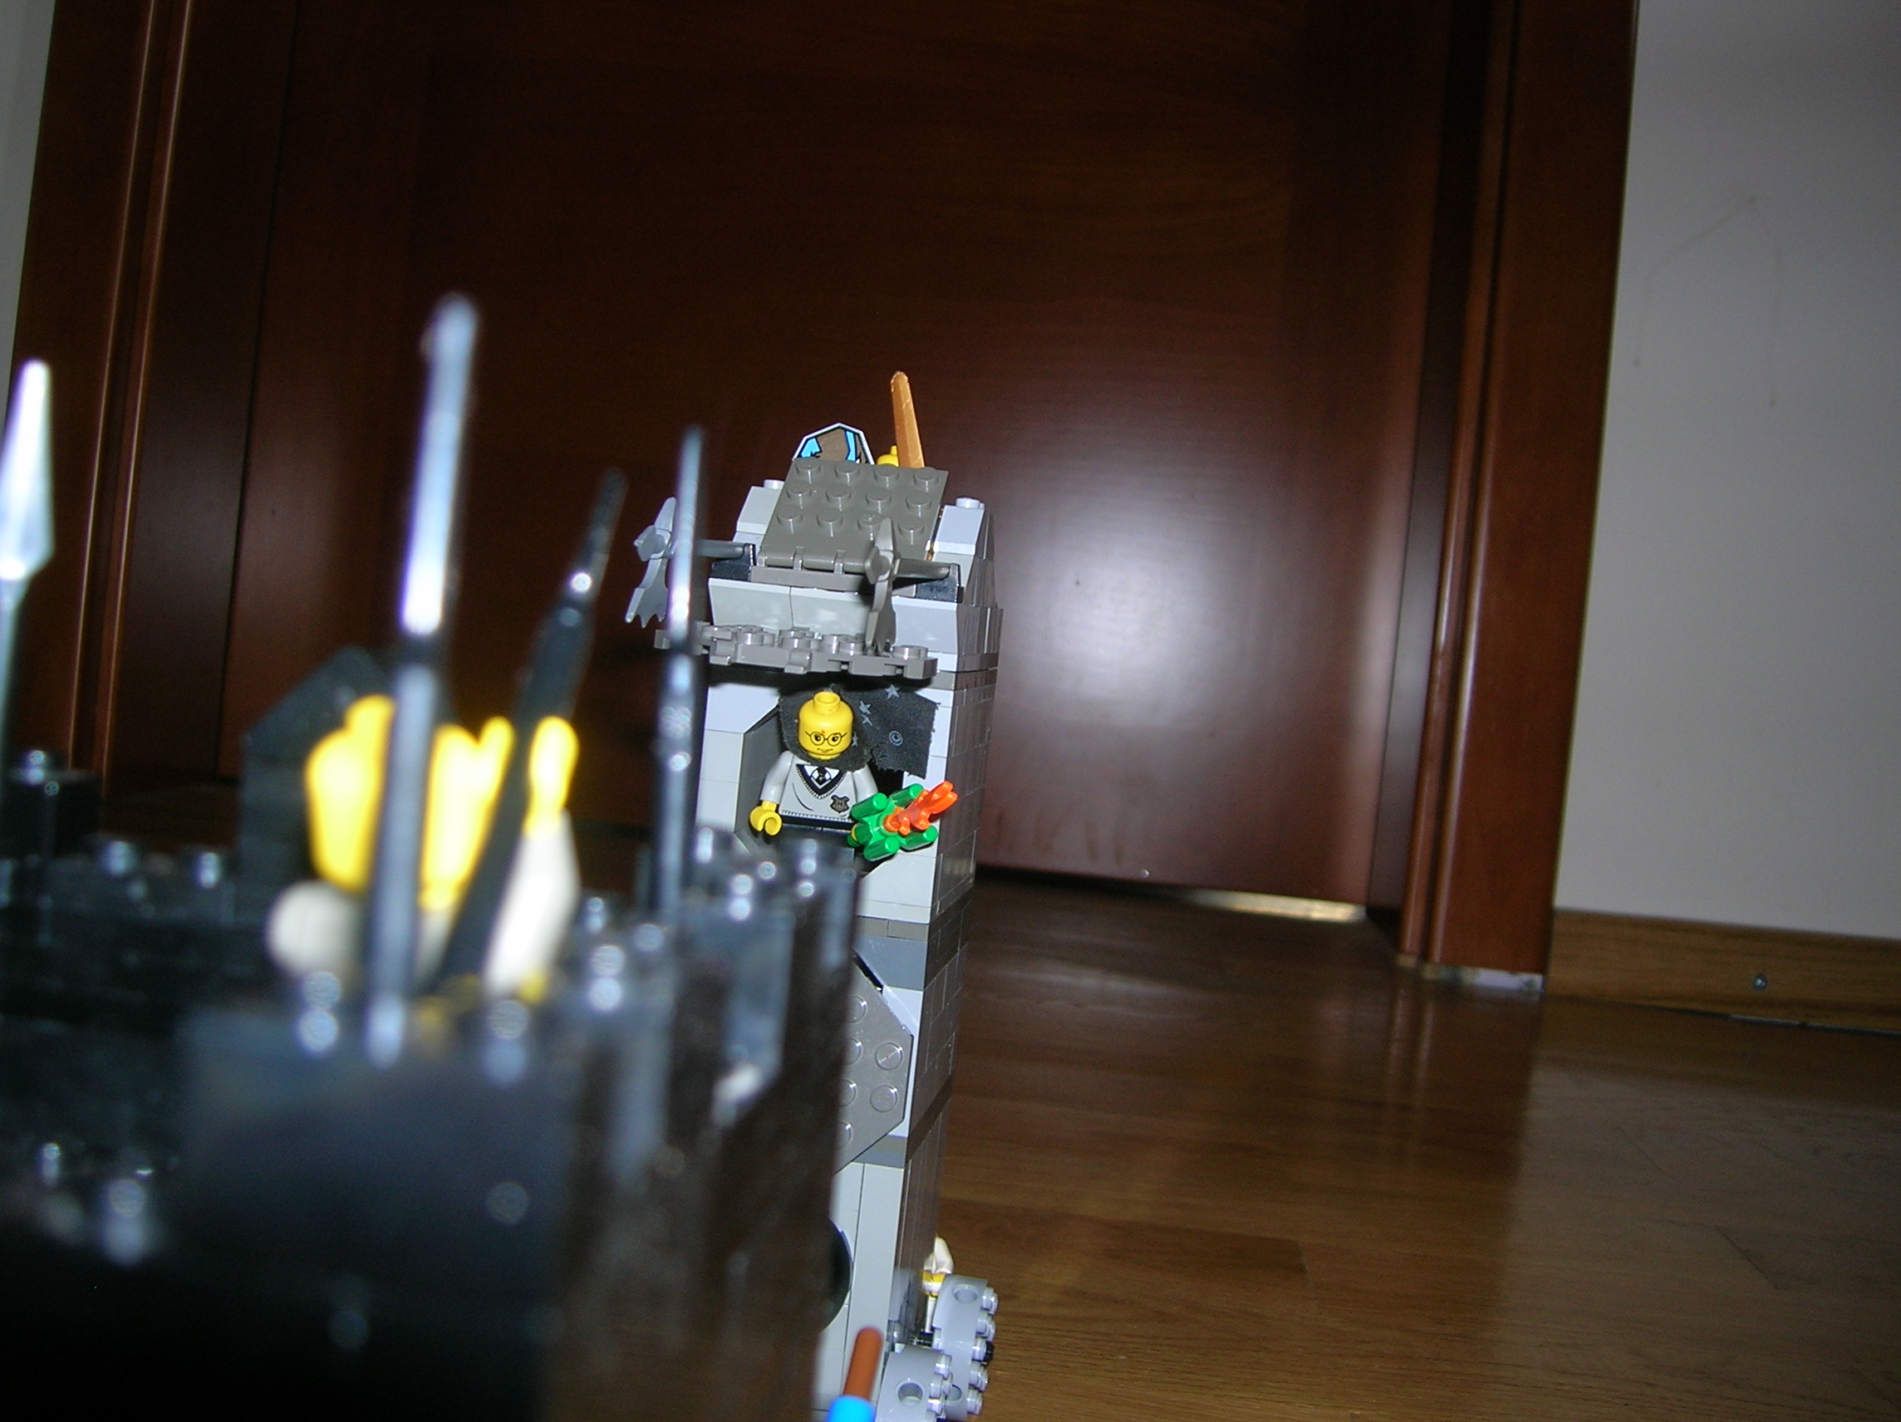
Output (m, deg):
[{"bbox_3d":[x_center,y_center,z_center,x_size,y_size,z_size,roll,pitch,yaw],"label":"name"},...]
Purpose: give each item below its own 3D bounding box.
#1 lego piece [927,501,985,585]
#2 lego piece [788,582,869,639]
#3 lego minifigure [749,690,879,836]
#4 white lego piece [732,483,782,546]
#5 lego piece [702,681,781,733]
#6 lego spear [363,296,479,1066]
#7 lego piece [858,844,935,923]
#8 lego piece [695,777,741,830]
[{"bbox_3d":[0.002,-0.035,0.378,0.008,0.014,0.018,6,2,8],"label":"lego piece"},{"bbox_3d":[-0.022,-0.017,0.367,0.016,0.010,0.014,6,2,8],"label":"lego piece"},{"bbox_3d":[-0.026,0.017,0.371,0.026,0.040,0.014,6,2,0],"label":"lego minifigure"},{"bbox_3d":[-0.037,-0.039,0.386,0.008,0.013,0.017,6,2,8],"label":"white lego piece"},{"bbox_3d":[-0.039,0.000,0.375,0.016,0.010,0.009,6,2,8],"label":"lego piece"},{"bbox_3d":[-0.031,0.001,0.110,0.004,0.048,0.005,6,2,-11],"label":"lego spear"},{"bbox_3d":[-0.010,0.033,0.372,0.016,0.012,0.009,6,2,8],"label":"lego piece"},{"bbox_3d":[-0.044,0.018,0.378,0.008,0.010,0.011,6,2,8],"label":"lego piece"}]

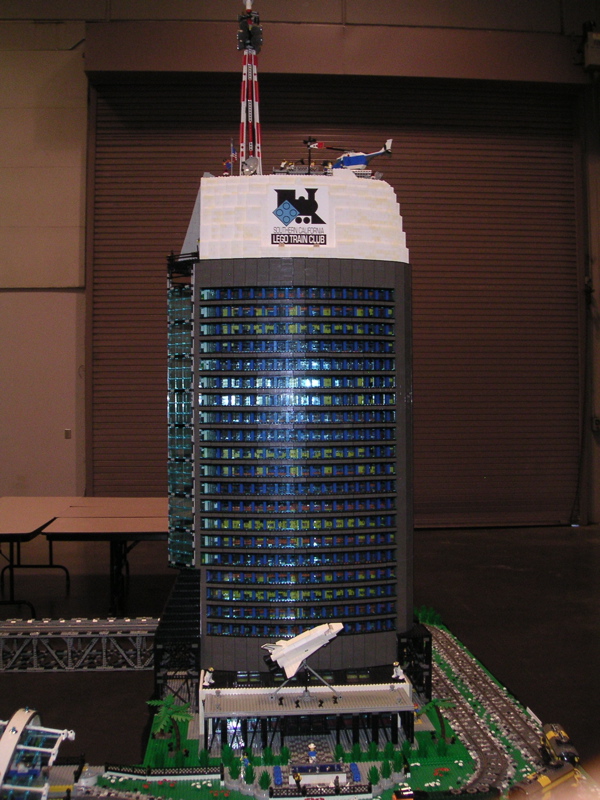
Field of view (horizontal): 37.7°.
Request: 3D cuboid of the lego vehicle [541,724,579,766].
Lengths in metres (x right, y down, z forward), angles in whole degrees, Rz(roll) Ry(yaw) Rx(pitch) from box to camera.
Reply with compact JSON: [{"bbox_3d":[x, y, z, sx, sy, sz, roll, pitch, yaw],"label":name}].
[{"bbox_3d":[0.588,0.806,1.985,0.054,0.085,0.180,0,0,6],"label":"lego vehicle"}]

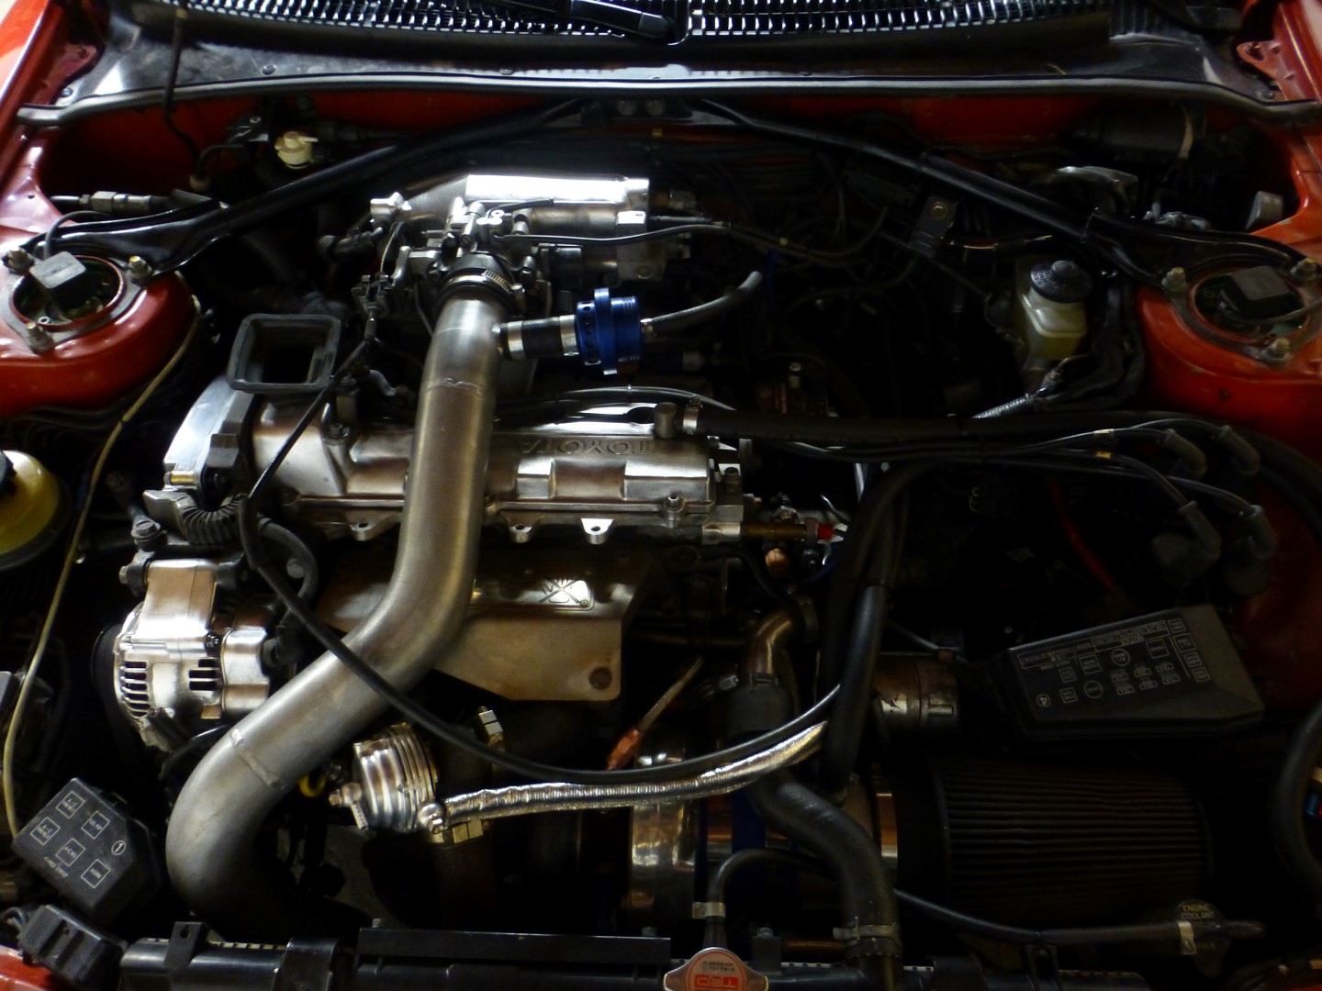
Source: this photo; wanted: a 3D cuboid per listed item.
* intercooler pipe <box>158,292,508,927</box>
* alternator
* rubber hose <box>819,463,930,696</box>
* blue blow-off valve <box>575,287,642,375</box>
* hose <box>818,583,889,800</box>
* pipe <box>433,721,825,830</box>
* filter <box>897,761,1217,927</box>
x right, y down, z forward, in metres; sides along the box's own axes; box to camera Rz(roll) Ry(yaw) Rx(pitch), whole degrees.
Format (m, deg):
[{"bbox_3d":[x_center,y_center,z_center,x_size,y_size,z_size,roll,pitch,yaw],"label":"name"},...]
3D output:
[{"bbox_3d":[-0.222,0.085,0.699,0.210,0.250,0.460,1,57,1],"label":"intercooler pipe"},{"bbox_3d":[-0.394,0.136,0.775,0.135,0.145,0.146,1,57,1],"label":"alternator"},{"bbox_3d":[0.178,0.072,0.764,0.100,0.135,0.175,1,57,1],"label":"rubber hose"},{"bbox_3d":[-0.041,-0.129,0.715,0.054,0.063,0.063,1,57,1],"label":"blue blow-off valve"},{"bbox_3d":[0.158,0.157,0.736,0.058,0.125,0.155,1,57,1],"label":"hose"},{"bbox_3d":[-0.022,0.224,0.733,0.335,0.045,0.065,-8,57,-5],"label":"pipe"},{"bbox_3d":[0.321,0.299,0.790,0.245,0.143,0.143,1,57,1],"label":"filter"}]

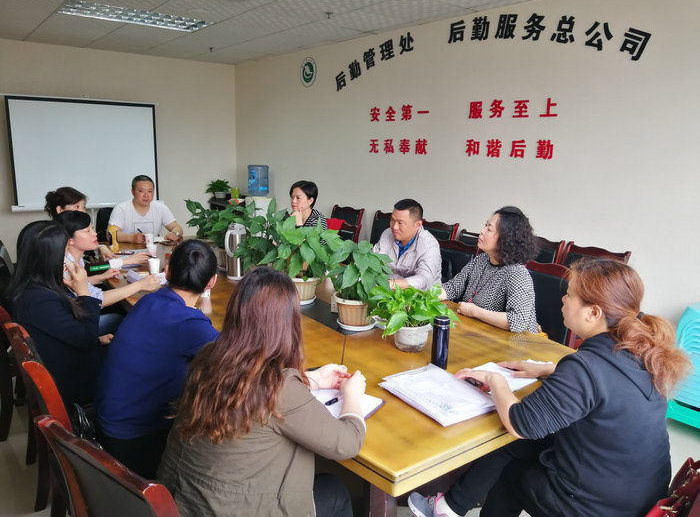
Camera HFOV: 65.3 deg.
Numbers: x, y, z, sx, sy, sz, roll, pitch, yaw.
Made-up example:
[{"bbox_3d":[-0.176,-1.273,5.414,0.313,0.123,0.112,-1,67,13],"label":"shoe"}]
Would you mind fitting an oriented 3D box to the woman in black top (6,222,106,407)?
[{"bbox_3d":[-1.192,0.427,2.579,0.500,1.230,0.680,12,15,40],"label":"woman in black top"}]

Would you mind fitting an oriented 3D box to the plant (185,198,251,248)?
[{"bbox_3d":[-0.891,-0.162,3.706,0.420,0.430,0.420,-1,12,-13],"label":"plant"}]

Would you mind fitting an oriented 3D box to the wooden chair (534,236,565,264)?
[{"bbox_3d":[1.105,0.349,3.801,0.580,1.000,0.470,-7,15,-36],"label":"wooden chair"}]

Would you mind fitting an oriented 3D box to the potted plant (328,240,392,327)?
[{"bbox_3d":[0.051,0.111,2.621,0.300,0.380,0.300,2,12,1],"label":"potted plant"}]

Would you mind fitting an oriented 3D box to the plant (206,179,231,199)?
[{"bbox_3d":[-1.739,-0.926,7.222,0.300,0.260,0.300,-1,12,-13],"label":"plant"}]

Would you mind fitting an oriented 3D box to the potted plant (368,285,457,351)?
[{"bbox_3d":[0.276,0.260,2.347,0.360,0.260,0.320,3,12,7],"label":"potted plant"}]

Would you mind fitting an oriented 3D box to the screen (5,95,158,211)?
[{"bbox_3d":[-3.002,-1.195,6.290,1.570,1.210,0.070,-7,15,-36],"label":"screen"}]

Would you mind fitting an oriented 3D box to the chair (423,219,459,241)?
[{"bbox_3d":[0.529,0.185,4.513,0.580,1.000,0.470,-7,15,-36],"label":"chair"}]

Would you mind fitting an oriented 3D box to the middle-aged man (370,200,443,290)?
[{"bbox_3d":[0.266,0.288,3.355,0.780,1.290,0.560,-7,15,-36],"label":"middle-aged man"}]

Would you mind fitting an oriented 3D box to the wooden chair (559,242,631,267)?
[{"bbox_3d":[1.380,0.434,3.438,0.560,1.000,0.450,-7,15,-36],"label":"wooden chair"}]

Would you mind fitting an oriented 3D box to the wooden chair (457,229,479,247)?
[{"bbox_3d":[0.777,0.325,3.891,0.560,1.000,0.450,-7,15,-36],"label":"wooden chair"}]

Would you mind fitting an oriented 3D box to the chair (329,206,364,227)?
[{"bbox_3d":[-0.215,0.000,5.297,0.580,1.000,0.470,-7,15,-36],"label":"chair"}]

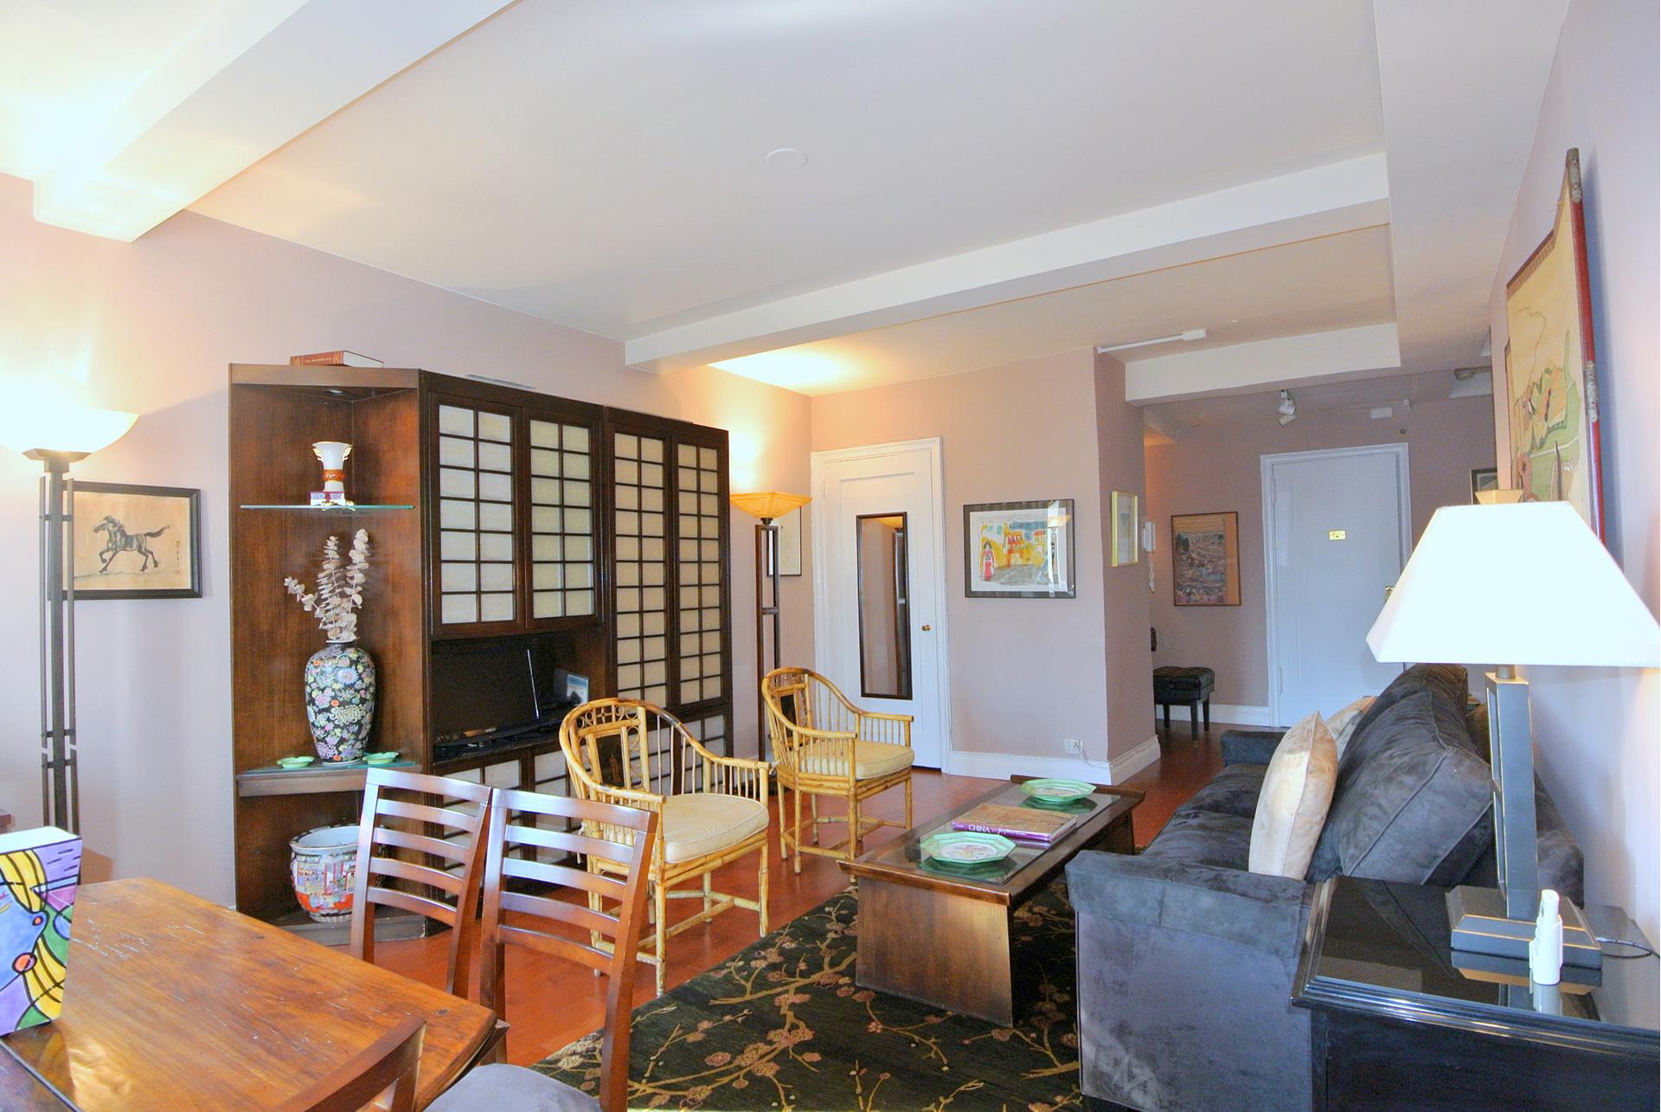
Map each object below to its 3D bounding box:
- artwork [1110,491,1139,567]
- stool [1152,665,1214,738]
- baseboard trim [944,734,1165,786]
[{"bbox_3d":[1.914,-0.166,5.375,0.028,0.471,0.607,-3,-2,33],"label":"artwork"},{"bbox_3d":[2.660,1.109,6.314,0.399,0.497,0.595,-3,-2,33],"label":"stool"},{"bbox_3d":[1.517,1.303,5.557,1.015,0.164,1.087,-2,-1,35],"label":"baseboard trim"}]

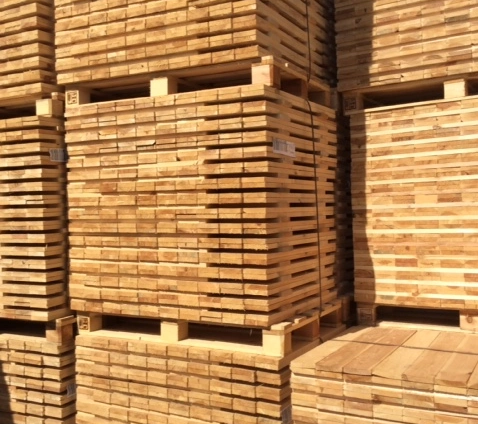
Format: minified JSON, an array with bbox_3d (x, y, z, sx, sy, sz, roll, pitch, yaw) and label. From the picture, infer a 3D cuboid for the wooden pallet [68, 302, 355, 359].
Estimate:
[{"bbox_3d":[-0.129,0.505,2.936,1.062,0.125,0.697,0,1,28],"label":"wooden pallet"}]

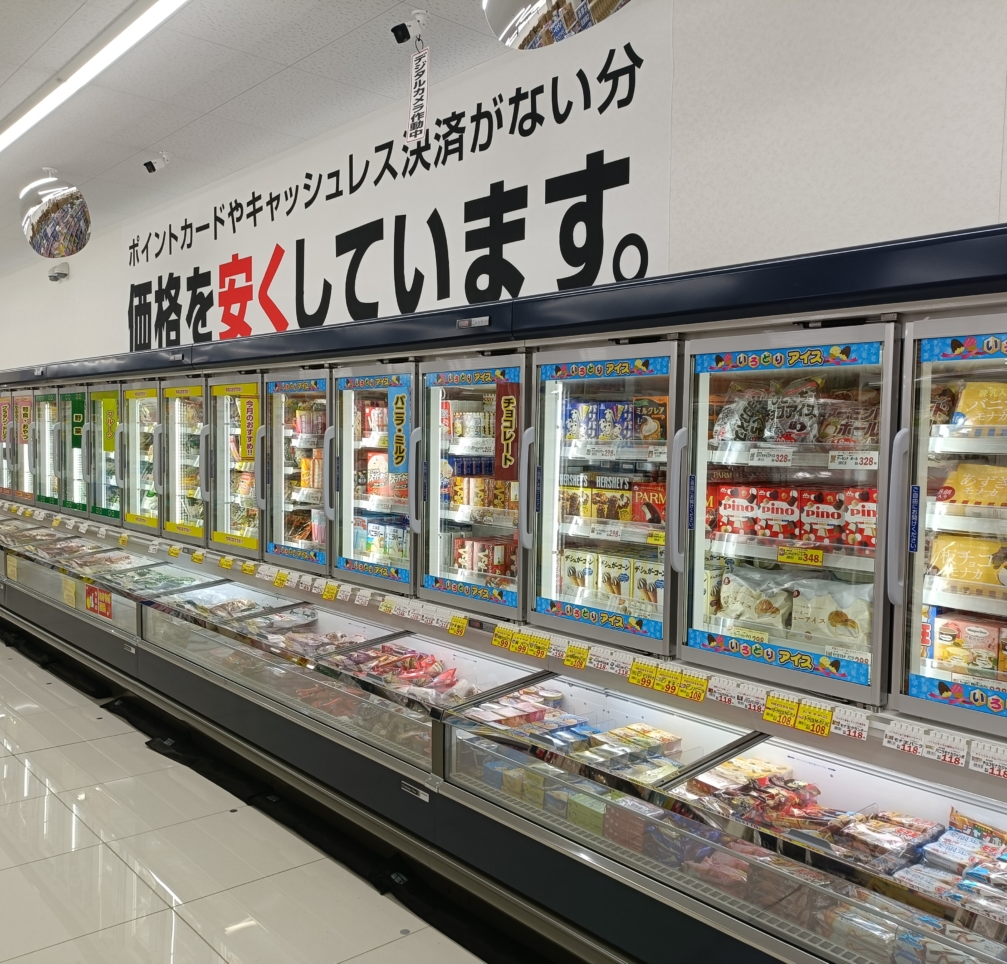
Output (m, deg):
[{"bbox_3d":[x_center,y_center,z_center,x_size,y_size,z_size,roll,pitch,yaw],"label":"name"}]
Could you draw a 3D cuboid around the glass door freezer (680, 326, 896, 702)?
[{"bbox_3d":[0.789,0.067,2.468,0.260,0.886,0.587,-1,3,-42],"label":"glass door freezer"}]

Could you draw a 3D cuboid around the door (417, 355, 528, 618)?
[{"bbox_3d":[-0.102,0.007,3.321,0.080,0.886,0.587,-1,3,-42],"label":"door"}]

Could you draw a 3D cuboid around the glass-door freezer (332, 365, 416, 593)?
[{"bbox_3d":[-0.514,-0.024,3.778,0.080,0.886,0.587,-1,3,-42],"label":"glass-door freezer"}]

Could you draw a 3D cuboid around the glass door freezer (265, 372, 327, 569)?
[{"bbox_3d":[-0.926,-0.055,4.235,0.080,0.886,0.587,-1,3,-42],"label":"glass door freezer"}]

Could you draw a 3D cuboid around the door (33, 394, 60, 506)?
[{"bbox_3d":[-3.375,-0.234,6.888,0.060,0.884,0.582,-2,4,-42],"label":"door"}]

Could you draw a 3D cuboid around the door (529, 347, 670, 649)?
[{"bbox_3d":[0.310,0.037,2.865,0.080,0.886,0.587,-1,3,-42],"label":"door"}]

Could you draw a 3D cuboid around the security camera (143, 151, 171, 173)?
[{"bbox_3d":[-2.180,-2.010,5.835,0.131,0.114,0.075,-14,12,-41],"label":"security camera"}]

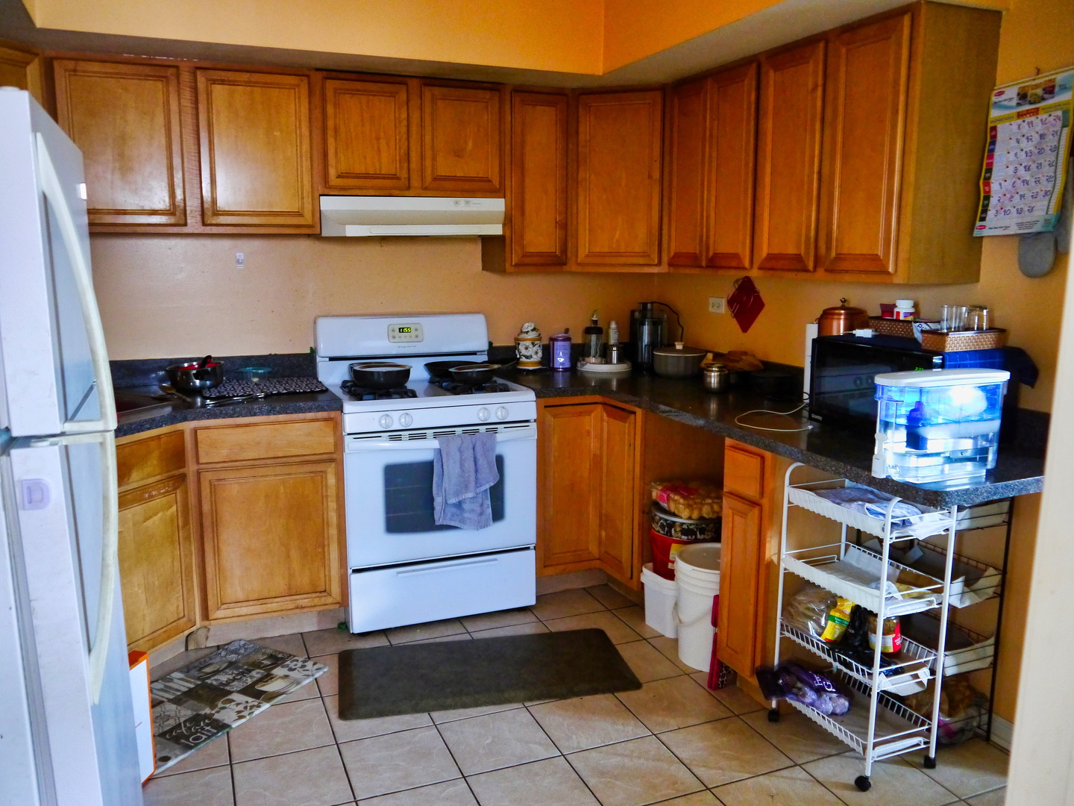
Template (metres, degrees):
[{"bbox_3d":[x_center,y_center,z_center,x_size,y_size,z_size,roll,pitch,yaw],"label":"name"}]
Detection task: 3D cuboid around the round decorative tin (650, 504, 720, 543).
[{"bbox_3d":[0.600,0.451,3.373,0.304,0.076,0.304,0,10,0],"label":"round decorative tin"}]

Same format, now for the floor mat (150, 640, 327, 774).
[{"bbox_3d":[-1.119,0.978,2.866,0.450,0.014,0.770,5,11,28],"label":"floor mat"}]

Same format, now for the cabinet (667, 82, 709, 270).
[{"bbox_3d":[0.740,-0.909,3.531,0.320,0.740,0.305,-4,10,-22],"label":"cabinet"}]

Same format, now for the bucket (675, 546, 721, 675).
[{"bbox_3d":[0.653,0.742,3.156,0.307,0.384,0.307,0,10,0],"label":"bucket"}]

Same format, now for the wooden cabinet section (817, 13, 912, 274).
[{"bbox_3d":[1.093,-0.754,2.632,0.260,0.710,0.299,-4,11,-22],"label":"wooden cabinet section"}]

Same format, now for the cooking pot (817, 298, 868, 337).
[{"bbox_3d":[1.045,-0.292,2.976,0.176,0.137,0.176,4,10,19],"label":"cooking pot"}]

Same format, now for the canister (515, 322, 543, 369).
[{"bbox_3d":[-0.037,-0.260,4.072,0.125,0.213,0.125,0,10,2],"label":"canister"}]

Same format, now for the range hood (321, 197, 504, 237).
[{"bbox_3d":[-0.543,-0.773,3.646,0.760,0.152,0.395,-4,10,-22],"label":"range hood"}]

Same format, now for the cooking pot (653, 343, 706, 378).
[{"bbox_3d":[0.657,-0.202,4.024,0.245,0.155,0.245,0,9,0],"label":"cooking pot"}]

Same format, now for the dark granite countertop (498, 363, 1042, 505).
[{"bbox_3d":[0.619,0.023,3.158,0.923,0.043,2.408,-4,10,-22],"label":"dark granite countertop"}]

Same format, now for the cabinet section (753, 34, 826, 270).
[{"bbox_3d":[0.959,-0.810,2.950,0.260,0.710,0.303,-4,11,-22],"label":"cabinet section"}]

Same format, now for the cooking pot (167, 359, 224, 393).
[{"bbox_3d":[-1.365,-0.110,3.485,0.213,0.103,0.213,-4,10,-22],"label":"cooking pot"}]

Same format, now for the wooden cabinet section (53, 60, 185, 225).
[{"bbox_3d":[-1.495,-0.921,3.159,0.386,0.550,0.260,-4,11,-22],"label":"wooden cabinet section"}]

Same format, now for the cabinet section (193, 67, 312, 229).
[{"bbox_3d":[-1.083,-0.954,3.327,0.400,0.553,0.260,-4,11,-22],"label":"cabinet section"}]

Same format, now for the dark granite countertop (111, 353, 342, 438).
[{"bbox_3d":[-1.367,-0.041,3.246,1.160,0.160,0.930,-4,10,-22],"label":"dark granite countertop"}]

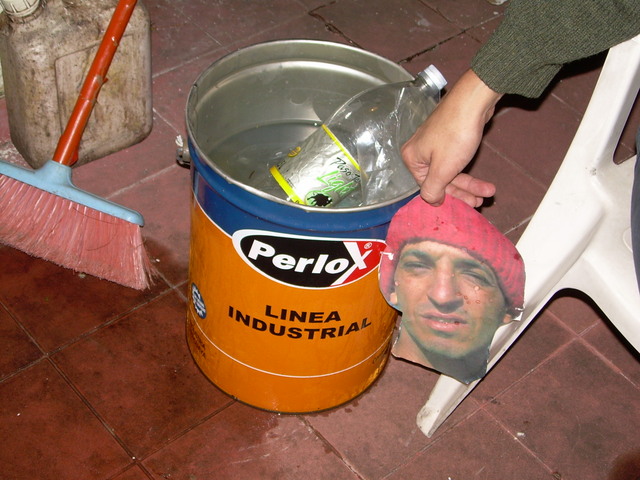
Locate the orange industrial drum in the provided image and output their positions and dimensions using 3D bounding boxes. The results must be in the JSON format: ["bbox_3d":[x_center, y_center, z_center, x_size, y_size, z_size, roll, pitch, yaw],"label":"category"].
[{"bbox_3d":[-0.020,-0.008,1.398,0.300,0.364,0.300,5,45,-4],"label":"orange industrial drum"}]

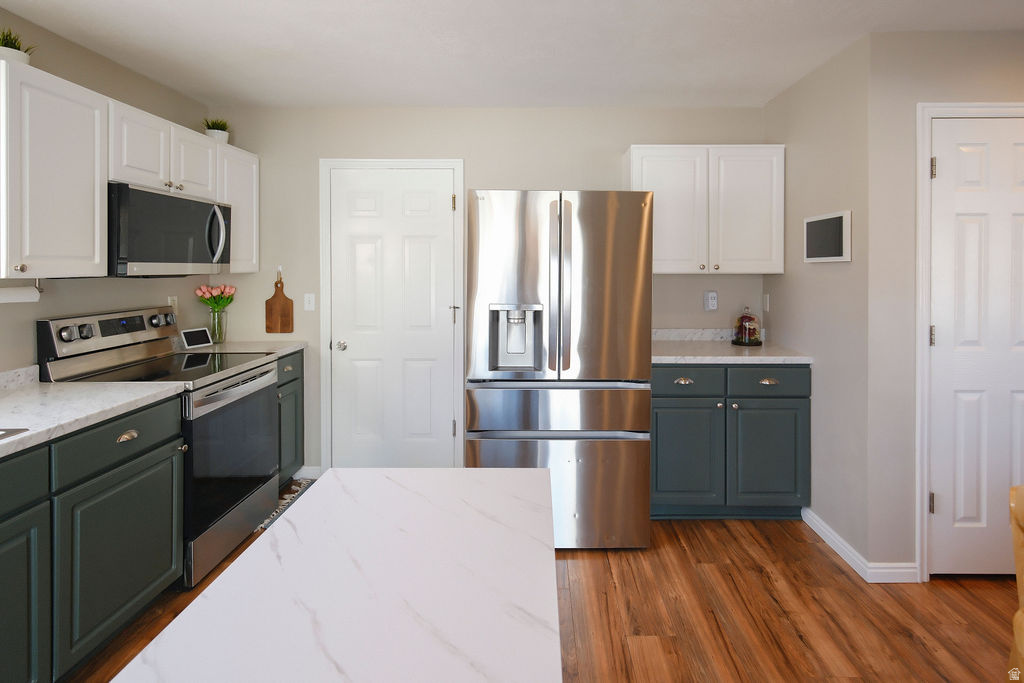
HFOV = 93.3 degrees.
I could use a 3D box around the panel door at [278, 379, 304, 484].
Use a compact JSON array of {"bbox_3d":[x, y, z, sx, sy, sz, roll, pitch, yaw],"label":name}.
[{"bbox_3d":[-1.392,0.556,3.030,0.030,0.580,0.320,0,5,2],"label":"panel door"}]

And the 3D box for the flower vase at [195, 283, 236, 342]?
[{"bbox_3d":[-1.925,-0.179,3.145,0.235,0.390,0.235,0,7,2],"label":"flower vase"}]

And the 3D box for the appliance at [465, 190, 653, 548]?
[{"bbox_3d":[0.251,0.118,2.745,0.908,1.750,0.800,0,5,3],"label":"appliance"}]

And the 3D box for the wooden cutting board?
[{"bbox_3d":[-1.513,-0.232,3.155,0.183,0.360,0.022,0,5,3],"label":"wooden cutting board"}]

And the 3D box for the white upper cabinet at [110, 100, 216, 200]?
[{"bbox_3d":[-1.876,-0.916,2.425,0.325,0.370,0.710,0,5,3],"label":"white upper cabinet"}]

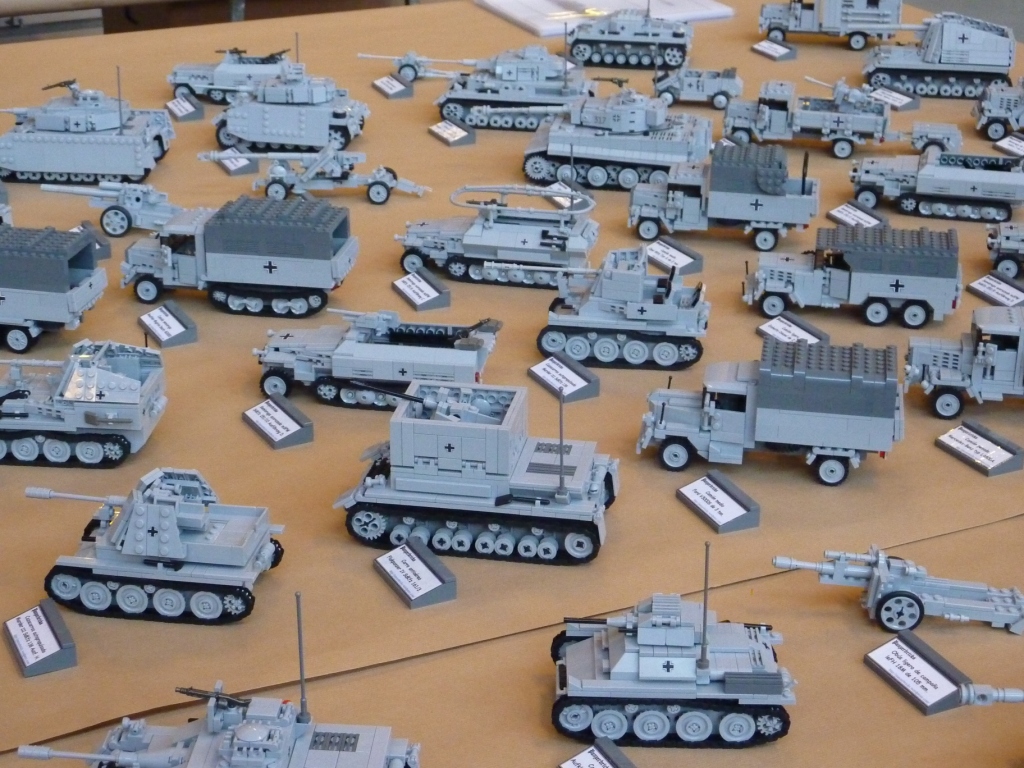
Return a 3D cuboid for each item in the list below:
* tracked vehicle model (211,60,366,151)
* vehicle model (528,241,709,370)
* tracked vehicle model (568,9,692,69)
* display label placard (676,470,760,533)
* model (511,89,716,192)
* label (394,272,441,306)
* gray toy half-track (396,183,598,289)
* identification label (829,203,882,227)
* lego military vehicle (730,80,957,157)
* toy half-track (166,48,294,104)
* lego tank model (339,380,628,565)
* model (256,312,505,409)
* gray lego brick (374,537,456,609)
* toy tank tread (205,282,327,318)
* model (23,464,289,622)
[{"bbox_3d":[-0.238,-0.301,2.007,0.166,0.091,0.091,5,24,10],"label":"tracked vehicle model"},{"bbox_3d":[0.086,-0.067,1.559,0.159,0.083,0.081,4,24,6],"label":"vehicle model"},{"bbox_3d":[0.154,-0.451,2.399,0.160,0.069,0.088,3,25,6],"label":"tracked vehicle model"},{"bbox_3d":[0.147,0.083,1.324,0.032,0.016,0.063,-9,26,-21],"label":"display label placard"},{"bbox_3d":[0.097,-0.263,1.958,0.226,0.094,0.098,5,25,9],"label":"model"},{"bbox_3d":[-0.085,-0.085,1.658,0.022,0.002,0.060,-23,31,-16],"label":"label"},{"bbox_3d":[-0.013,-0.141,1.727,0.186,0.079,0.072,6,24,11],"label":"gray toy half-track"},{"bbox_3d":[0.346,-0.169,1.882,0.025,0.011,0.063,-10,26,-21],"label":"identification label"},{"bbox_3d":[0.376,-0.305,2.105,0.267,0.086,0.062,6,25,14],"label":"lego military vehicle"},{"bbox_3d":[-0.335,-0.372,2.229,0.147,0.063,0.060,4,25,7],"label":"toy half-track"},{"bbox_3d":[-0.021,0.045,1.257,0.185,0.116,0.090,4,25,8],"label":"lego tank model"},{"bbox_3d":[-0.106,-0.026,1.464,0.188,0.071,0.065,4,25,8],"label":"model"},{"bbox_3d":[-0.065,0.123,1.225,0.032,0.016,0.064,-11,26,-24],"label":"gray lego brick"},{"bbox_3d":[-0.216,-0.075,1.636,0.107,0.029,0.017,4,24,6],"label":"toy tank tread"},{"bbox_3d":[-0.229,0.097,1.180,0.162,0.083,0.064,4,25,8],"label":"model"}]

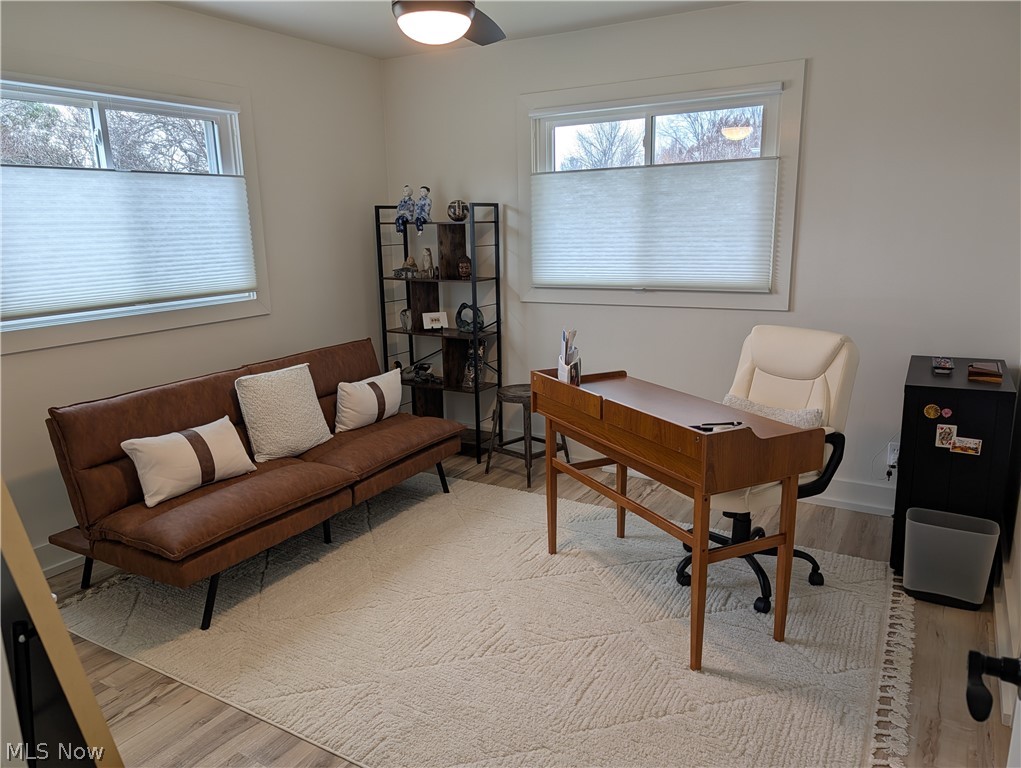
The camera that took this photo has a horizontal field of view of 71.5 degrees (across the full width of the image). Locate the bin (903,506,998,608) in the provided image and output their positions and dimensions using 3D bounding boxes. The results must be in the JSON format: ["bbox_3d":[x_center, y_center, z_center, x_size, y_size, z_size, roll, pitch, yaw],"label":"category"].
[{"bbox_3d":[1.647,0.665,2.674,0.290,0.300,0.190,6,15,30],"label":"bin"}]

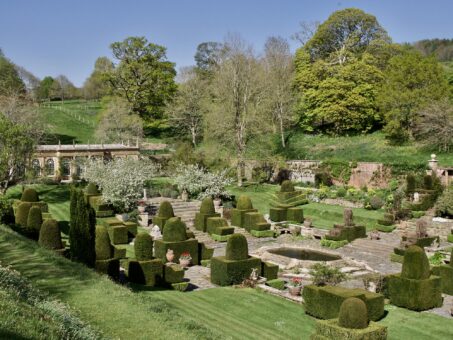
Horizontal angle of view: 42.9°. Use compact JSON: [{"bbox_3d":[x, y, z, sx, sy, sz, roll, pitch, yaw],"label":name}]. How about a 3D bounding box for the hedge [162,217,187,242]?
[{"bbox_3d":[-3.106,3.533,34.600,1.330,1.430,1.330,0,5,0],"label":"hedge"}]

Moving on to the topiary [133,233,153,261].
[{"bbox_3d":[-4.309,3.956,29.900,0.930,1.360,0.930,0,5,0],"label":"topiary"}]

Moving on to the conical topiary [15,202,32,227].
[{"bbox_3d":[-14.006,3.115,39.800,1.200,1.650,1.200,-3,6,-34],"label":"conical topiary"}]

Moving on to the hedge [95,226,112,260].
[{"bbox_3d":[-6.715,3.882,31.268,0.942,1.857,0.942,-2,4,-34],"label":"hedge"}]

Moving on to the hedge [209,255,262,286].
[{"bbox_3d":[0.570,5.870,33.950,2.300,1.420,1.850,-2,2,-30],"label":"hedge"}]

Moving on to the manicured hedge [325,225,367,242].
[{"bbox_3d":[9.300,4.818,44.642,2.600,0.950,1.900,-2,4,-34],"label":"manicured hedge"}]

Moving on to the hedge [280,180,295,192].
[{"bbox_3d":[5.730,1.497,53.670,1.263,1.048,1.263,0,3,0],"label":"hedge"}]

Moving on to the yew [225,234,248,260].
[{"bbox_3d":[0.592,4.167,31.585,1.196,1.391,1.196,0,3,0],"label":"yew"}]

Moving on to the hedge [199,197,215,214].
[{"bbox_3d":[-1.601,2.952,48.543,1.224,1.385,1.224,0,3,0],"label":"hedge"}]

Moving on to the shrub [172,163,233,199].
[{"bbox_3d":[-2.333,0.901,56.000,5.600,3.200,4.500,0,5,0],"label":"shrub"}]

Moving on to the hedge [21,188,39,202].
[{"bbox_3d":[-15.079,1.914,44.178,1.360,0.978,1.360,-2,4,-34],"label":"hedge"}]

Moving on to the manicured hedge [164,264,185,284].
[{"bbox_3d":[-2.785,5.673,31.269,0.800,0.750,0.720,-2,4,-34],"label":"manicured hedge"}]

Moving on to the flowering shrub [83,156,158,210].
[{"bbox_3d":[-12.146,1.547,66.000,8.000,6.000,7.200,-1,2,0],"label":"flowering shrub"}]

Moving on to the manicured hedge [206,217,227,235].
[{"bbox_3d":[-0.672,4.220,43.000,1.100,1.120,1.150,-3,6,-34],"label":"manicured hedge"}]

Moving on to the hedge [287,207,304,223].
[{"bbox_3d":[5.759,3.736,48.287,1.000,1.100,1.000,-2,4,-34],"label":"hedge"}]

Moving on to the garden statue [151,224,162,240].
[{"bbox_3d":[-4.999,4.431,41.315,0.750,1.160,0.650,-2,4,-34],"label":"garden statue"}]

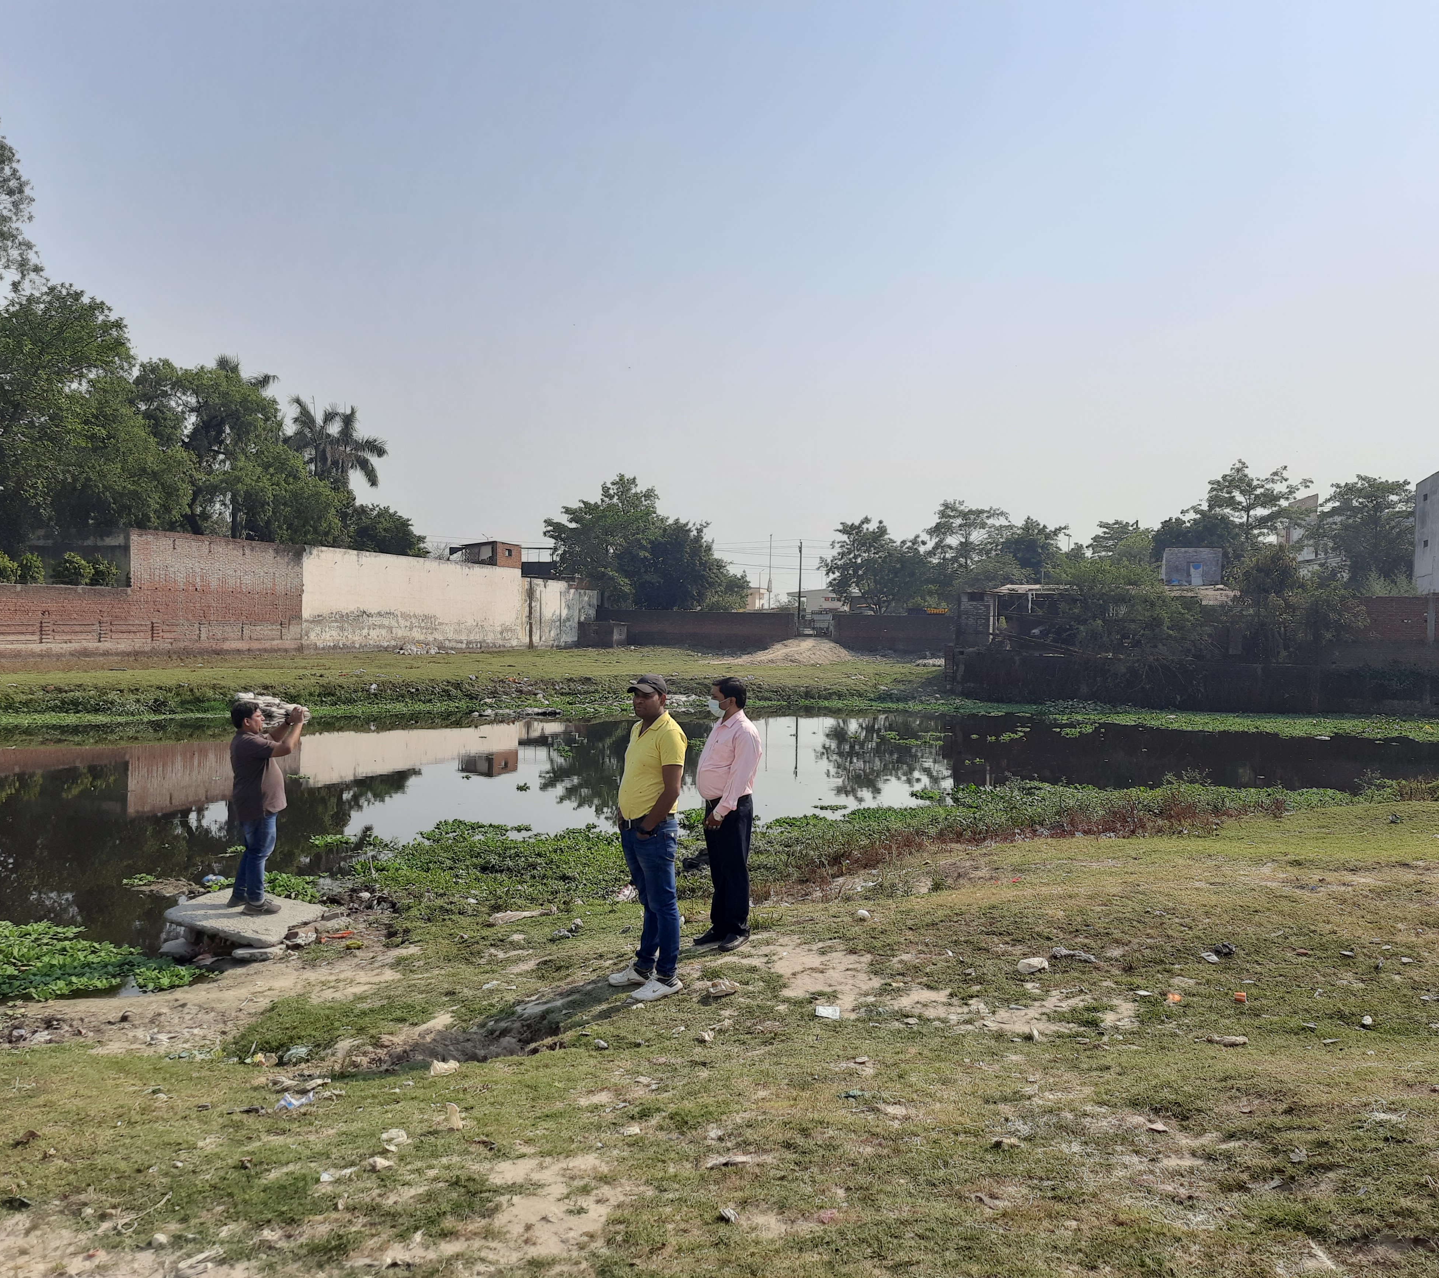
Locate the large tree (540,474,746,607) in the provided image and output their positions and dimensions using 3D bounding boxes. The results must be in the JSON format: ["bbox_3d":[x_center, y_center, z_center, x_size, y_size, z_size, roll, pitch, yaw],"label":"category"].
[{"bbox_3d":[-5.378,-5.669,86.000,14.000,12.600,11.500,1,1,0],"label":"large tree"}]

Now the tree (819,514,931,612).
[{"bbox_3d":[11.915,-4.310,90.000,8.500,10.000,8.000,1,1,0],"label":"tree"}]

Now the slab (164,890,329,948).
[{"bbox_3d":[-3.805,2.232,9.500,1.180,0.100,1.250,1,1,9],"label":"slab"}]

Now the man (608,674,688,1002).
[{"bbox_3d":[-0.389,1.072,6.450,0.380,1.740,0.520,1,1,-37],"label":"man"}]

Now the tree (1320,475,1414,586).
[{"bbox_3d":[40.099,-4.236,73.000,6.600,12.000,6.600,1,1,0],"label":"tree"}]

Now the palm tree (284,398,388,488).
[{"bbox_3d":[-25.915,-7.977,80.000,6.600,16.300,6.300,1,1,0],"label":"palm tree"}]

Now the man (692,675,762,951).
[{"bbox_3d":[0.055,1.094,7.500,0.380,1.720,0.500,1,1,-29],"label":"man"}]

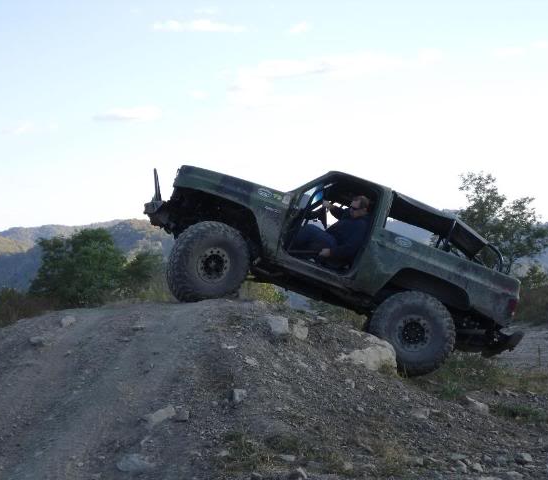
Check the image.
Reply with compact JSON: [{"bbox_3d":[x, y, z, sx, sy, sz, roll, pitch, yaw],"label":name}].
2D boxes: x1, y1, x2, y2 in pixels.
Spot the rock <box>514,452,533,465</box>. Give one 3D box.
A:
[{"bbox_3d":[1.748,1.531,8.420,0.126,0.074,0.101,0,-1,0],"label":"rock"}]

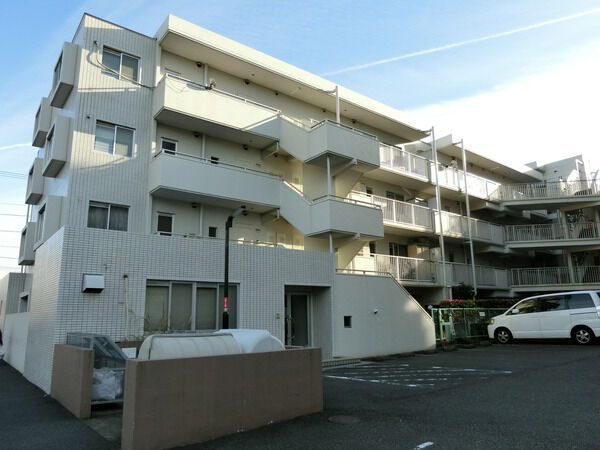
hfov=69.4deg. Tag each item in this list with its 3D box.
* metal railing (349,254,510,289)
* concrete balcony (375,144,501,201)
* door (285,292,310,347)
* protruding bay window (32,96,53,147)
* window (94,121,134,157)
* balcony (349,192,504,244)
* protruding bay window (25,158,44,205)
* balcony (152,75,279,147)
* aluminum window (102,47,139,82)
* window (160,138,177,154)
[{"bbox_3d":[7.189,2.433,21.753,13.600,1.120,0.080,9,-15,-37],"label":"metal railing"},{"bbox_3d":[7.120,-2.535,23.603,12.500,1.310,1.320,9,-15,-37],"label":"concrete balcony"},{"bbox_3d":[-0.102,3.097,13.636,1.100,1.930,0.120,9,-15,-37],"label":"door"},{"bbox_3d":[-11.427,-4.510,19.249,0.390,1.527,1.972,8,-15,-37],"label":"protruding bay window"},{"bbox_3d":[-6.311,-2.896,14.781,1.272,1.073,0.103,8,-15,-37],"label":"window"},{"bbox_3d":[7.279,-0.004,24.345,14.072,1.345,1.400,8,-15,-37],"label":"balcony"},{"bbox_3d":[-11.569,-1.874,19.042,0.401,1.539,2.131,8,-14,-37],"label":"protruding bay window"},{"bbox_3d":[-2.944,-4.040,15.979,4.570,1.230,1.290,9,-15,-37],"label":"balcony"},{"bbox_3d":[-5.980,-5.334,14.495,1.230,0.950,0.120,9,-15,-37],"label":"aluminum window"},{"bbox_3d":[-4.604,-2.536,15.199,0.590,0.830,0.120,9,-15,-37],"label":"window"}]

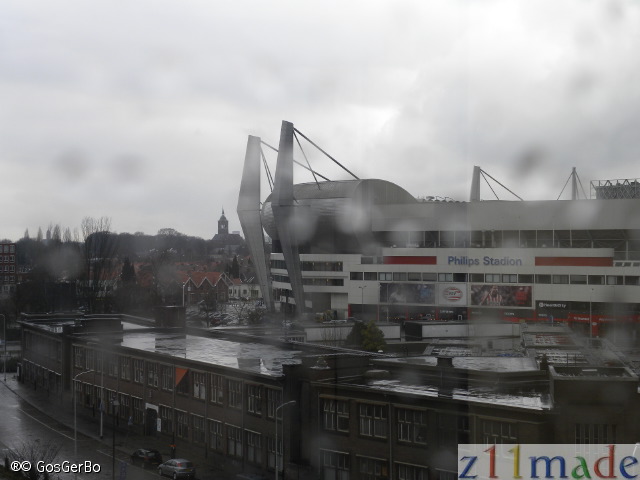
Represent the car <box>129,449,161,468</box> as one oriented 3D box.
[{"bbox_3d":[-15.048,18.775,105.507,1.680,1.430,3.850,0,-1,-29],"label":"car"}]

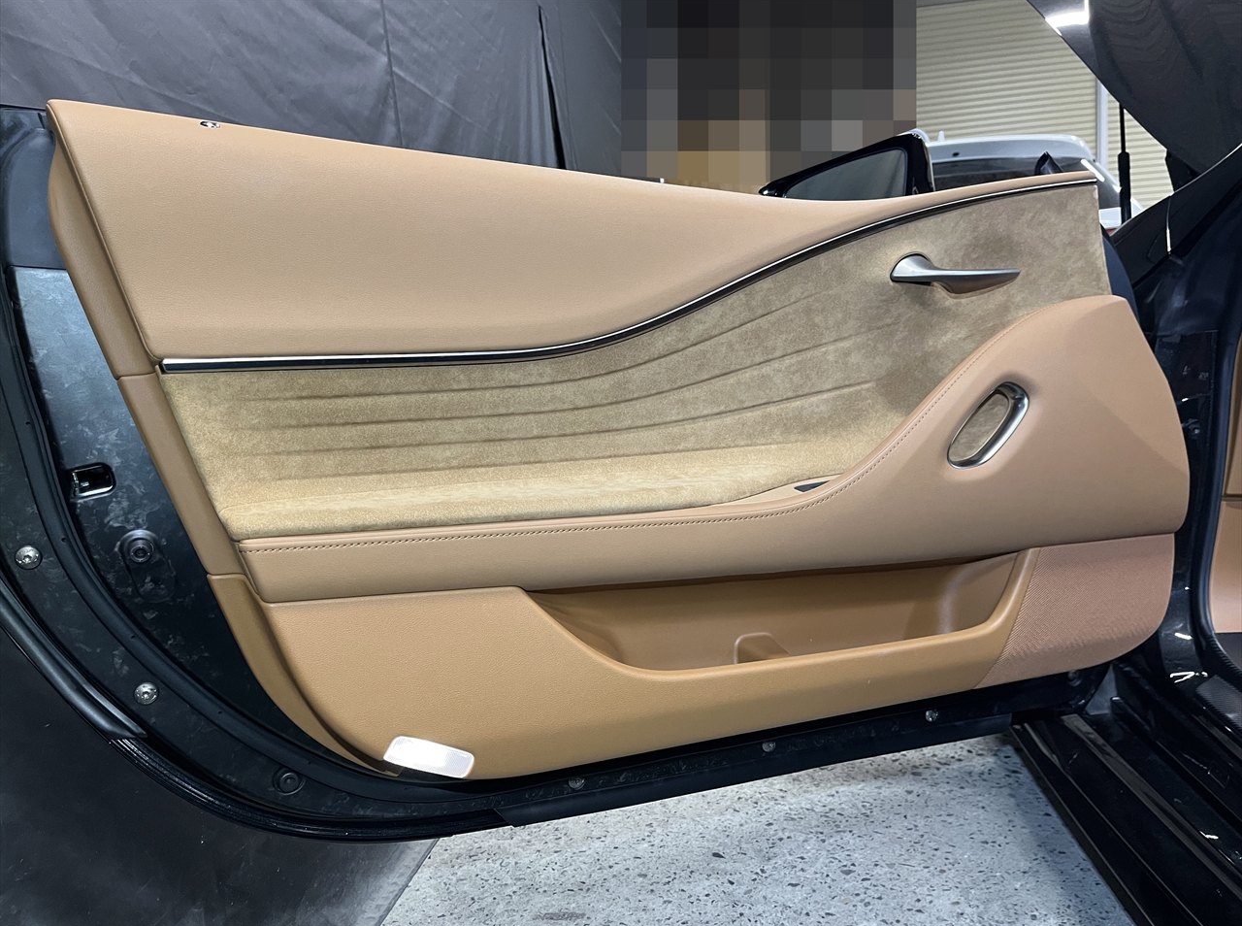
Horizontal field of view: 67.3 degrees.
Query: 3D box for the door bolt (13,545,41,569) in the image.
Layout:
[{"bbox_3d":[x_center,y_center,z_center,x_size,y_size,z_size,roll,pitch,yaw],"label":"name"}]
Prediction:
[{"bbox_3d":[-0.509,0.081,0.800,0.021,0.021,0.008,-8,9,-20],"label":"door bolt"}]

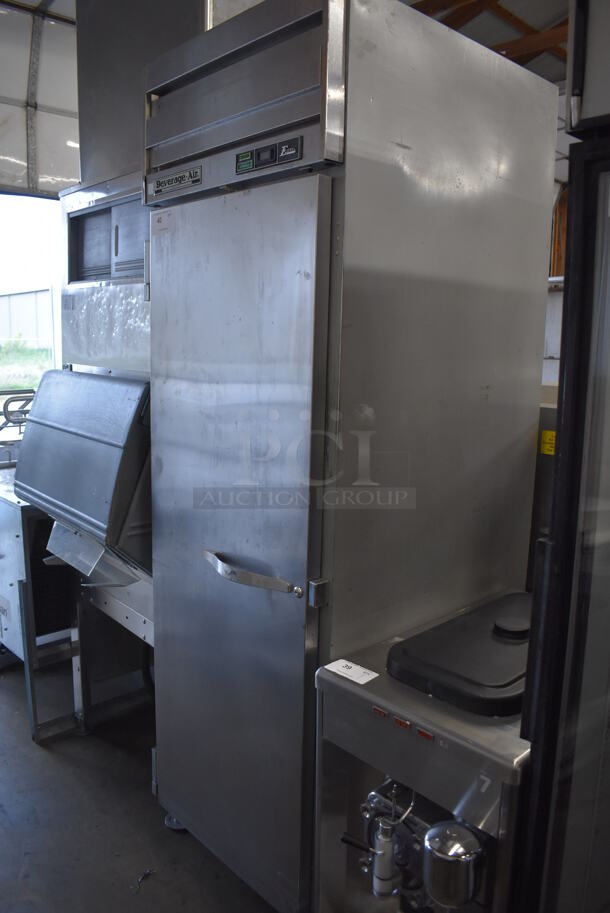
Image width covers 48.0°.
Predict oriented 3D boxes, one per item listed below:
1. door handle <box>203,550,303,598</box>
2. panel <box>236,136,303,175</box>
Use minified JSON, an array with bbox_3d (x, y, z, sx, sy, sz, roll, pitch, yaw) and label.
[{"bbox_3d":[-0.153,0.271,1.607,0.050,0.042,0.365,-8,13,-42],"label":"door handle"},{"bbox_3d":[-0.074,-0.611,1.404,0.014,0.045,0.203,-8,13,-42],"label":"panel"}]

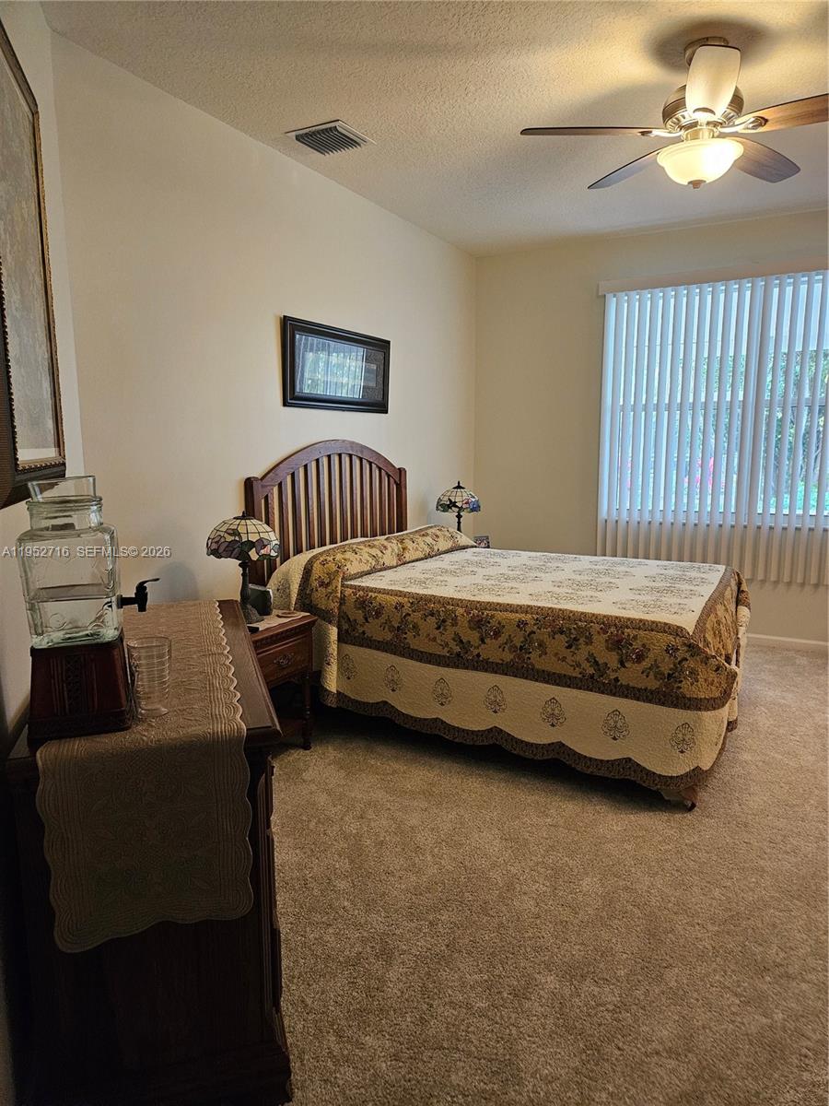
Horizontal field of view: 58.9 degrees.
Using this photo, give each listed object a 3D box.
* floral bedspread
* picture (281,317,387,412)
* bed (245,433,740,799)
[{"bbox_3d":[0.541,0.329,3.804,2.080,0.755,1.620,5,10,28],"label":"floral bedspread"},{"bbox_3d":[-0.430,-1.044,4.204,0.033,0.450,1.060,5,10,28],"label":"picture"},{"bbox_3d":[0.490,0.142,3.803,2.170,1.430,1.610,5,10,28],"label":"bed"}]

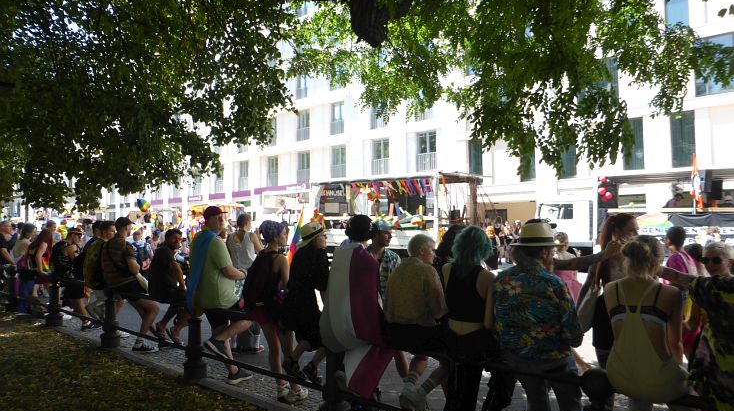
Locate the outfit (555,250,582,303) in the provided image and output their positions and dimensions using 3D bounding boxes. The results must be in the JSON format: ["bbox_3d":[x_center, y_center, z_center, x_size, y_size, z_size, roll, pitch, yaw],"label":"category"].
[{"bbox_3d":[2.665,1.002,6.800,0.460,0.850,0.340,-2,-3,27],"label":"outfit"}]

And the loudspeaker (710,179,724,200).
[{"bbox_3d":[12.512,-0.536,18.200,0.420,0.720,0.400,-2,-4,38],"label":"loudspeaker"}]

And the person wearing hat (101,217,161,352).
[{"bbox_3d":[-3.127,1.031,6.737,0.760,1.700,0.480,3,-4,-43],"label":"person wearing hat"}]

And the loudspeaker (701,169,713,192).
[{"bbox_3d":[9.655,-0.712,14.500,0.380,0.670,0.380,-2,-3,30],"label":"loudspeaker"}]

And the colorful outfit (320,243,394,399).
[{"bbox_3d":[-0.079,0.854,3.812,0.480,1.160,0.320,-2,-4,34],"label":"colorful outfit"}]

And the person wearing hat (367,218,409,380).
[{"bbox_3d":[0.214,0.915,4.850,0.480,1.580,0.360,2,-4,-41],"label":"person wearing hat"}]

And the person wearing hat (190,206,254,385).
[{"bbox_3d":[-1.362,0.849,4.800,0.520,1.640,0.620,-3,-4,45],"label":"person wearing hat"}]

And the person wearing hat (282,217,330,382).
[{"bbox_3d":[-0.500,0.806,4.439,0.560,1.340,0.450,3,-4,-44],"label":"person wearing hat"}]

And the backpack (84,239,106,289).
[{"bbox_3d":[-3.360,0.743,6.300,0.320,0.550,0.250,-3,-4,45],"label":"backpack"}]

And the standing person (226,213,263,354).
[{"bbox_3d":[-1.571,1.015,6.651,0.460,1.760,0.400,-1,-3,15],"label":"standing person"}]

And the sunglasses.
[{"bbox_3d":[2.142,0.337,3.120,0.140,0.050,0.145,1,-3,-25],"label":"sunglasses"}]

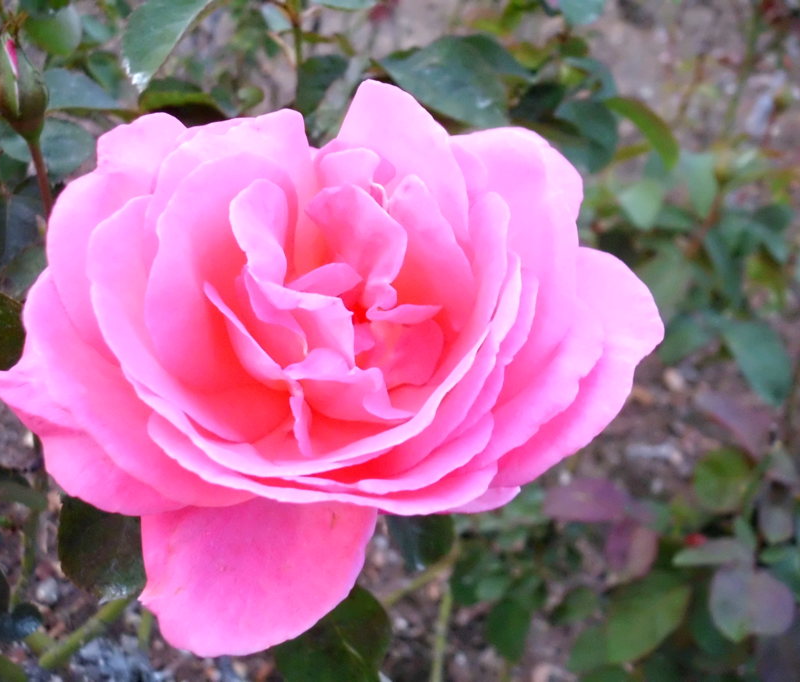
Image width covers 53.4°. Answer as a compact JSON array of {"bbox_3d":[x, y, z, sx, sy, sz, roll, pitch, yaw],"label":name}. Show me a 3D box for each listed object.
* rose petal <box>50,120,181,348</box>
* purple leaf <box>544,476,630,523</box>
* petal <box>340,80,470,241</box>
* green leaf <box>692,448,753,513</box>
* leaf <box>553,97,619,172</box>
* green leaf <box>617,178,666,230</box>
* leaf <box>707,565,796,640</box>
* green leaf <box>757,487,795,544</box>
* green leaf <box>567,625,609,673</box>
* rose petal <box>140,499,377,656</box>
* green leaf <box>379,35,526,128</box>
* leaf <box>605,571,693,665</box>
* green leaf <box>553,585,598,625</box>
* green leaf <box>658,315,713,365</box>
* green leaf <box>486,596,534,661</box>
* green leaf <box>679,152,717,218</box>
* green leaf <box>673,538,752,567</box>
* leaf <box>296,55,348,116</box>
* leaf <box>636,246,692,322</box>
[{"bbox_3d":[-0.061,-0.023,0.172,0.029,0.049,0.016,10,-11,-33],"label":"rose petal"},{"bbox_3d":[0.099,0.084,0.420,0.045,0.010,0.025,-7,57,-5],"label":"purple leaf"},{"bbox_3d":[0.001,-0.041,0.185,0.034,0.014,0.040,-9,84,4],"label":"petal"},{"bbox_3d":[0.170,0.074,0.420,0.034,0.008,0.034,4,60,2],"label":"green leaf"},{"bbox_3d":[0.075,-0.083,0.320,0.028,0.010,0.034,-11,69,-17],"label":"leaf"},{"bbox_3d":[0.152,-0.086,0.500,0.032,0.009,0.037,-5,67,-2],"label":"green leaf"},{"bbox_3d":[0.177,0.131,0.400,0.040,0.009,0.044,0,53,0],"label":"leaf"},{"bbox_3d":[0.203,0.094,0.430,0.020,0.009,0.032,8,66,4],"label":"green leaf"},{"bbox_3d":[0.111,0.180,0.470,0.028,0.008,0.037,31,64,17],"label":"green leaf"},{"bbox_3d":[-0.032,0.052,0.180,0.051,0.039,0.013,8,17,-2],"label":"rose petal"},{"bbox_3d":[0.021,-0.100,0.310,0.058,0.015,0.045,7,53,5],"label":"green leaf"},{"bbox_3d":[0.122,0.135,0.390,0.032,0.009,0.052,39,71,24],"label":"leaf"},{"bbox_3d":[0.093,0.140,0.420,0.027,0.006,0.019,-32,65,-17],"label":"green leaf"},{"bbox_3d":[0.154,-0.001,0.430,0.038,0.010,0.022,-37,62,-14],"label":"green leaf"},{"bbox_3d":[0.064,0.166,0.460,0.028,0.008,0.040,-4,67,-8],"label":"green leaf"},{"bbox_3d":[0.161,-0.084,0.430,0.021,0.008,0.038,-6,62,7],"label":"green leaf"},{"bbox_3d":[0.157,0.106,0.400,0.039,0.008,0.021,-8,32,-8],"label":"green leaf"},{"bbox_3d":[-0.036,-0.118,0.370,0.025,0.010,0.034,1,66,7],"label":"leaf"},{"bbox_3d":[0.142,-0.029,0.430,0.030,0.009,0.045,16,63,15],"label":"leaf"}]

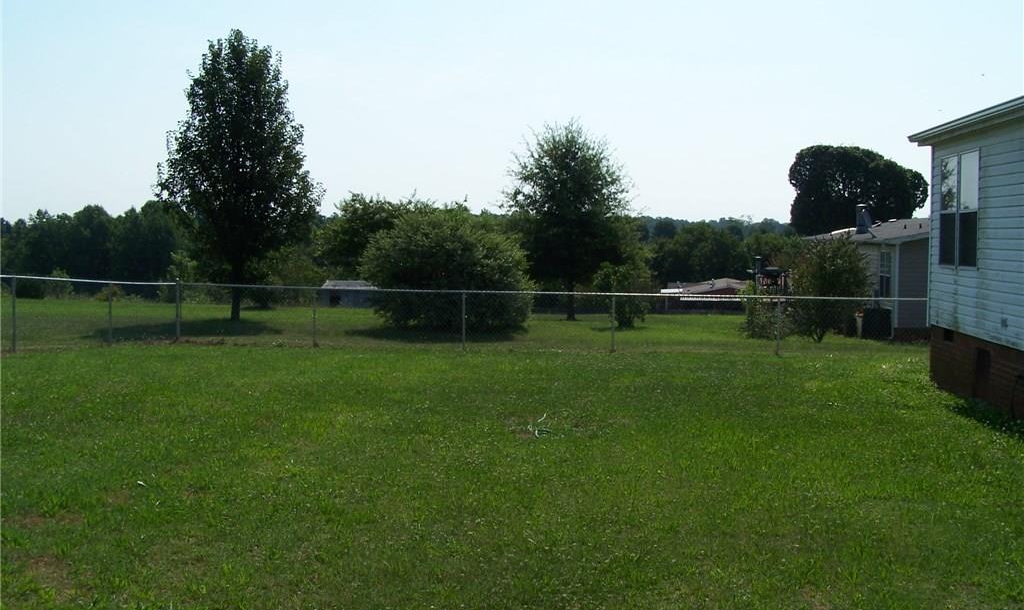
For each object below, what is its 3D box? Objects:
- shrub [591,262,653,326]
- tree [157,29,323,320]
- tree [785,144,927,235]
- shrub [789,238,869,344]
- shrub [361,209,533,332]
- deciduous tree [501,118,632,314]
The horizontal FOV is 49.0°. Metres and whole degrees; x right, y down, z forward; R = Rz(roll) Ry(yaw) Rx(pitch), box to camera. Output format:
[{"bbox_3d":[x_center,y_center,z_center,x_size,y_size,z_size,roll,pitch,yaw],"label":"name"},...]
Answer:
[{"bbox_3d":[3.102,-0.307,31.552,1.634,1.940,1.552,0,4,0],"label":"shrub"},{"bbox_3d":[-7.956,-3.773,32.819,4.701,8.420,4.466,0,4,0],"label":"tree"},{"bbox_3d":[18.400,-3.998,59.867,7.129,8.927,6.772,0,4,0],"label":"tree"},{"bbox_3d":[8.036,-0.389,28.539,1.970,2.644,1.872,0,4,0],"label":"shrub"},{"bbox_3d":[-1.807,-0.959,31.006,4.602,3.338,4.372,0,4,0],"label":"shrub"},{"bbox_3d":[1.723,-2.605,34.904,3.795,6.131,3.605,0,4,0],"label":"deciduous tree"}]

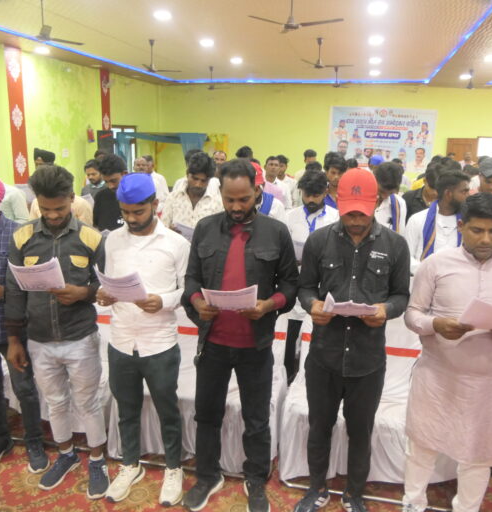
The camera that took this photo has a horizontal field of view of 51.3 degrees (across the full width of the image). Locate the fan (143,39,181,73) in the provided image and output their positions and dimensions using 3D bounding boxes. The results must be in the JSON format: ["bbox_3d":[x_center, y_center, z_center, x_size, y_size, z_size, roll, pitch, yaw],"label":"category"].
[{"bbox_3d":[-1.771,-3.799,9.700,1.150,0.590,1.150,4,14,11],"label":"fan"}]

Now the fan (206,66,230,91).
[{"bbox_3d":[-0.896,-4.680,13.500,1.150,0.620,1.150,5,14,13],"label":"fan"}]

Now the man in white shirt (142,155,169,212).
[{"bbox_3d":[-1.200,-0.521,6.528,0.500,1.557,0.300,4,14,11],"label":"man in white shirt"}]

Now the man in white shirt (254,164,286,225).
[{"bbox_3d":[0.020,0.209,3.545,0.500,1.700,0.400,4,13,8],"label":"man in white shirt"}]

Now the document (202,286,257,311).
[{"bbox_3d":[-0.064,0.177,2.082,0.225,0.040,0.270,2,-25,3],"label":"document"}]

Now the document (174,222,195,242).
[{"bbox_3d":[-0.318,-0.118,3.101,0.210,0.020,0.280,6,-31,19],"label":"document"}]

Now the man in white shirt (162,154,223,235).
[{"bbox_3d":[-0.360,0.173,3.428,0.500,1.695,0.370,4,14,11],"label":"man in white shirt"}]

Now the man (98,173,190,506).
[{"bbox_3d":[-0.500,0.449,2.504,0.500,1.680,0.430,3,13,8],"label":"man"}]

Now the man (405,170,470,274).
[{"bbox_3d":[1.250,0.266,3.492,0.500,1.680,0.400,4,13,8],"label":"man"}]

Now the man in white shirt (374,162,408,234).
[{"bbox_3d":[0.964,0.163,3.845,0.500,1.700,0.400,6,14,20],"label":"man in white shirt"}]

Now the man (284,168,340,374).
[{"bbox_3d":[0.393,0.268,3.291,0.500,1.620,0.370,4,14,11],"label":"man"}]

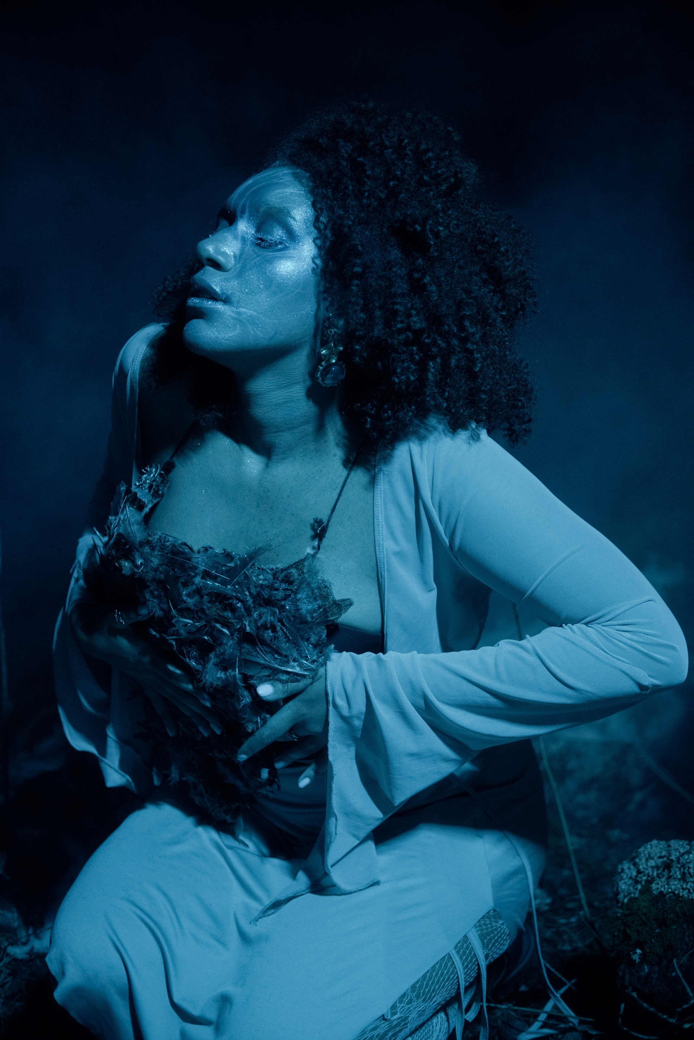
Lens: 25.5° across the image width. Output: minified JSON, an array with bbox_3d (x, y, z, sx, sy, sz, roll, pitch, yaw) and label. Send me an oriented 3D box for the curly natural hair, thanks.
[{"bbox_3d":[-0.003,-0.238,1.510,0.315,0.335,0.350,7,1,-35],"label":"curly natural hair"}]

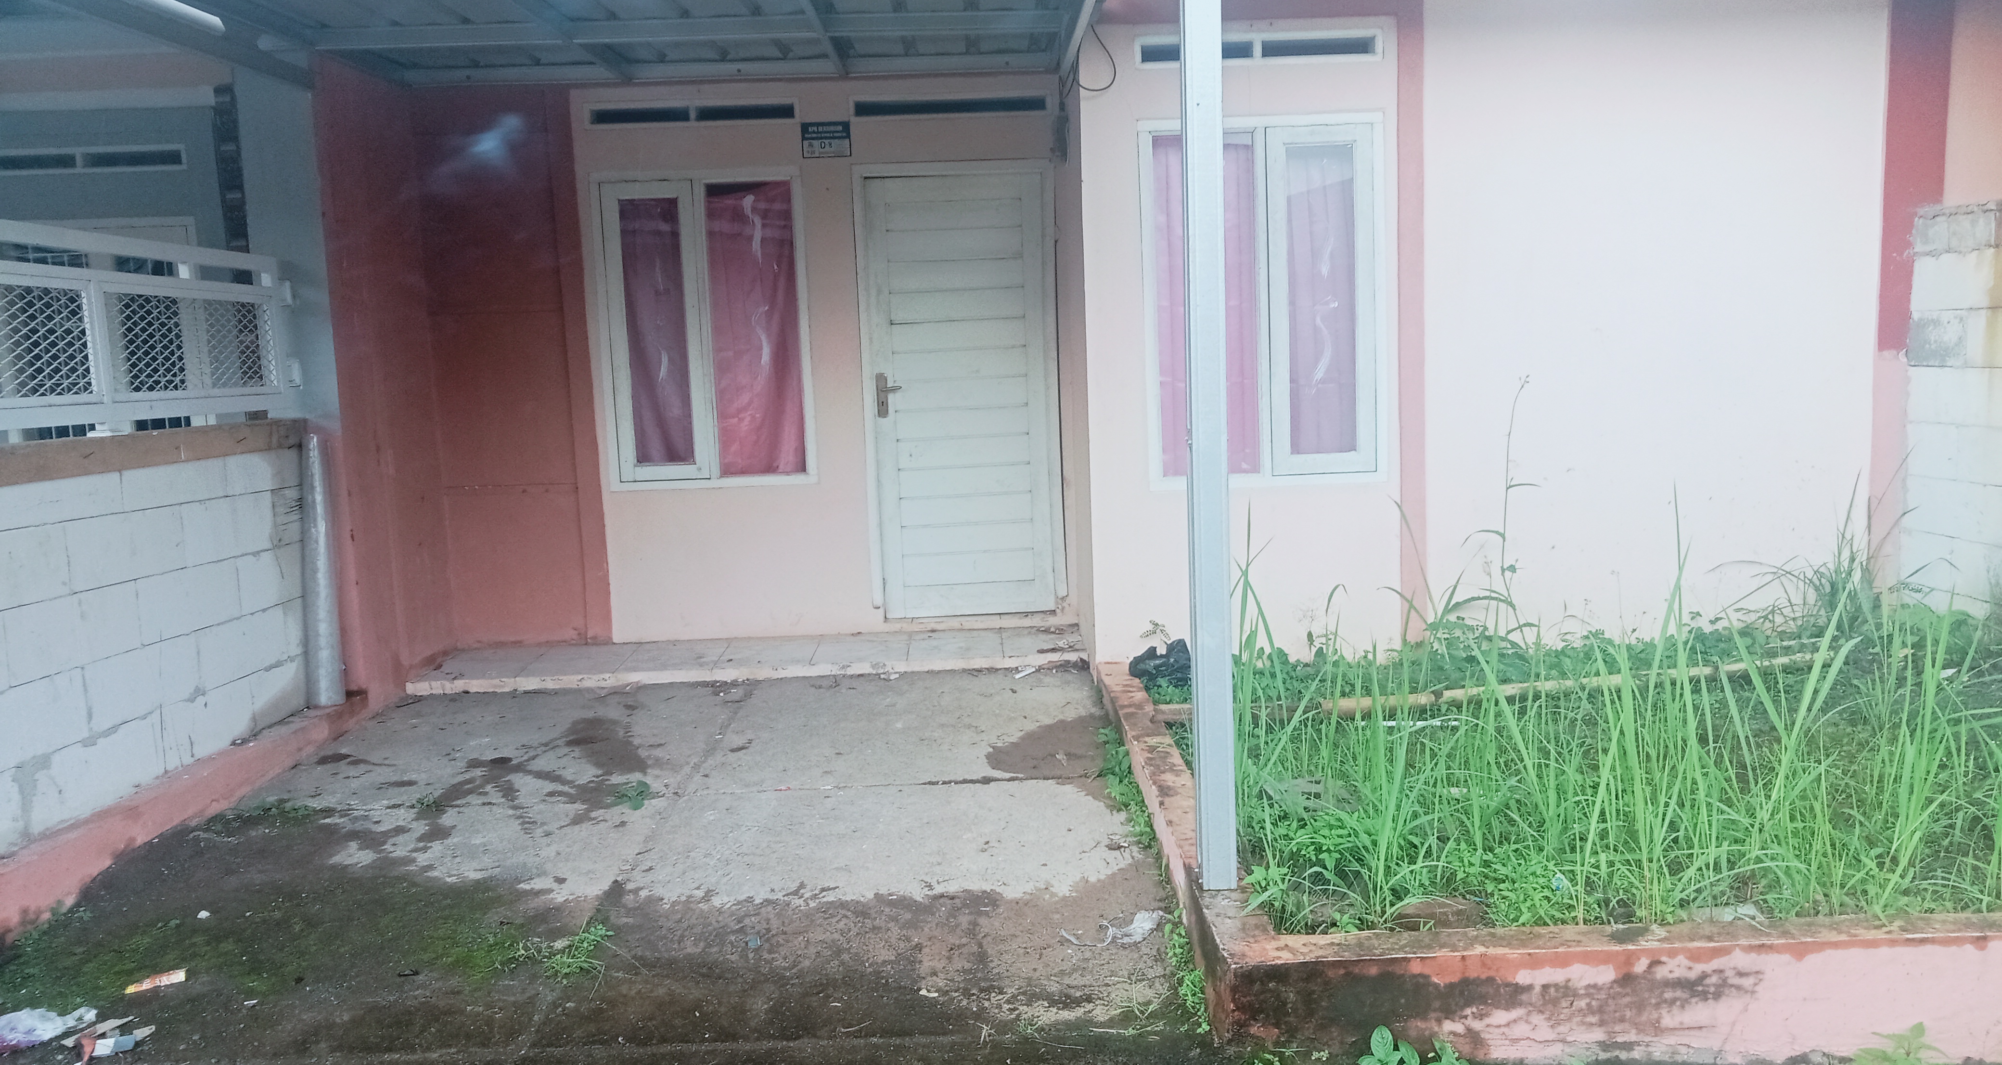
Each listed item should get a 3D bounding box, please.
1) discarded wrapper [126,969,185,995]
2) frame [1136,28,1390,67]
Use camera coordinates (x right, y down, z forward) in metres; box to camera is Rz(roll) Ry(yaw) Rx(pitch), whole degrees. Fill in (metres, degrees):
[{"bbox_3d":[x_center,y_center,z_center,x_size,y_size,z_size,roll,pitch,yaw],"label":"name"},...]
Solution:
[{"bbox_3d":[-1.870,0.990,3.590,0.125,0.012,0.065,-6,7,-34],"label":"discarded wrapper"},{"bbox_3d":[0.973,-1.817,6.092,0.934,0.110,0.070,-2,6,-1],"label":"frame"}]

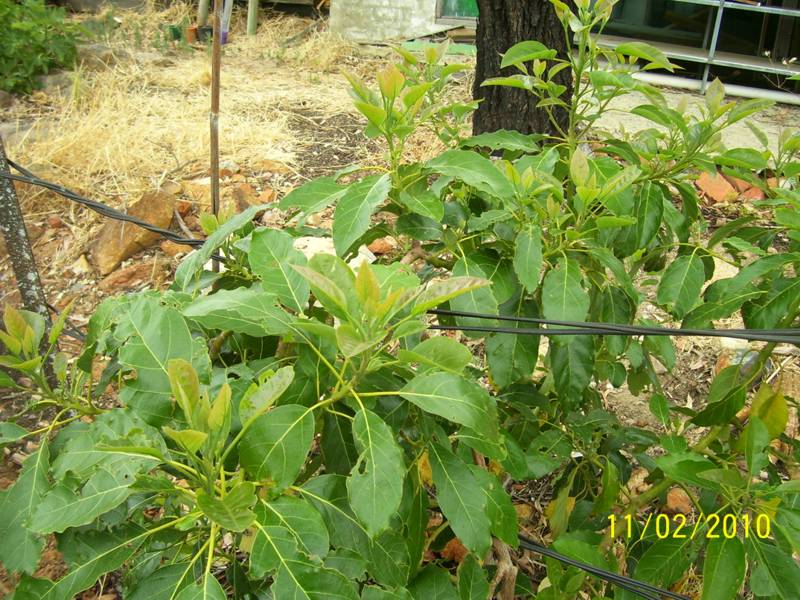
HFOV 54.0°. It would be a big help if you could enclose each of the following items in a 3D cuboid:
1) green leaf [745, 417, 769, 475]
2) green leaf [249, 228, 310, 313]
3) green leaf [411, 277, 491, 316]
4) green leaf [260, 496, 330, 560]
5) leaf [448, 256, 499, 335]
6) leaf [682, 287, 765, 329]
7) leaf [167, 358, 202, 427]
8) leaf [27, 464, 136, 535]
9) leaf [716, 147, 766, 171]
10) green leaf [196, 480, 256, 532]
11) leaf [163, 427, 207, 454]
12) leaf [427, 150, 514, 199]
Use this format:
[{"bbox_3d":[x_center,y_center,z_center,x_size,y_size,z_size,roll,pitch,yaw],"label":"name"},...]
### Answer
[{"bbox_3d":[0.726,0.297,1.595,0.055,0.142,0.025,-15,23,-27],"label":"green leaf"},{"bbox_3d":[-0.212,-0.052,1.380,0.095,0.030,0.201,-29,59,-12],"label":"green leaf"},{"bbox_3d":[0.065,-0.002,1.005,0.112,0.020,0.040,-22,36,16],"label":"green leaf"},{"bbox_3d":[-0.154,0.334,1.155,0.147,0.030,0.085,36,57,20],"label":"green leaf"},{"bbox_3d":[0.137,-0.007,1.470,0.090,0.025,0.159,-6,68,-2],"label":"leaf"},{"bbox_3d":[0.607,0.016,1.475,0.163,0.025,0.065,-19,47,-4],"label":"leaf"},{"bbox_3d":[-0.315,0.135,1.150,0.045,0.110,0.025,-9,11,-13],"label":"leaf"},{"bbox_3d":[-0.425,0.270,1.065,0.139,0.025,0.080,-15,43,-12],"label":"leaf"},{"bbox_3d":[0.766,-0.311,1.760,0.111,0.025,0.055,11,36,21],"label":"leaf"},{"bbox_3d":[-0.212,0.253,0.960,0.062,0.020,0.074,-30,50,-32],"label":"green leaf"},{"bbox_3d":[-0.308,0.201,1.125,0.055,0.050,0.030,-42,14,-22],"label":"leaf"},{"bbox_3d":[0.124,-0.221,1.410,0.176,0.035,0.075,21,35,20],"label":"leaf"}]

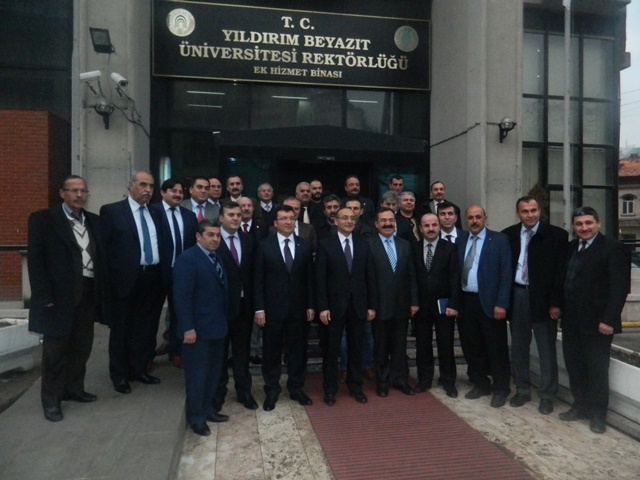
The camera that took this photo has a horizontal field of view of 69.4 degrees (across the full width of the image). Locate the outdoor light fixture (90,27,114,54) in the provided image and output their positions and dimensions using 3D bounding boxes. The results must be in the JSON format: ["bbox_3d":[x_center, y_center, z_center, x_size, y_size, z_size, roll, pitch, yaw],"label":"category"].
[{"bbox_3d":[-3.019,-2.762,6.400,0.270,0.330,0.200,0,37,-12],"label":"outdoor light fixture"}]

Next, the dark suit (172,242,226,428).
[{"bbox_3d":[-0.931,0.730,3.600,0.500,1.400,0.310,0,1,-42],"label":"dark suit"}]

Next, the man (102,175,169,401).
[{"bbox_3d":[-1.514,0.323,3.750,0.550,1.770,0.340,0,1,-38],"label":"man"}]

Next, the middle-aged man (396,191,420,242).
[{"bbox_3d":[1.053,0.315,5.500,0.510,1.720,0.320,0,1,0],"label":"middle-aged man"}]

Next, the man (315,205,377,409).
[{"bbox_3d":[0.242,0.580,4.240,0.540,1.735,0.350,0,2,-2],"label":"man"}]

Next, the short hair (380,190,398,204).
[{"bbox_3d":[0.797,-0.487,5.287,0.190,0.160,0.200,0,2,0],"label":"short hair"}]

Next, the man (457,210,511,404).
[{"bbox_3d":[1.437,0.565,4.060,0.540,1.750,0.340,1,1,38],"label":"man"}]

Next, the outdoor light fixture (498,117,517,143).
[{"bbox_3d":[3.014,-1.781,7.450,0.240,0.410,0.280,0,2,-10],"label":"outdoor light fixture"}]

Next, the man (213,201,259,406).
[{"bbox_3d":[-0.736,0.564,3.980,0.510,1.770,0.330,0,2,-28],"label":"man"}]

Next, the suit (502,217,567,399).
[{"bbox_3d":[1.825,0.595,3.930,0.560,1.520,0.340,1,1,36],"label":"suit"}]

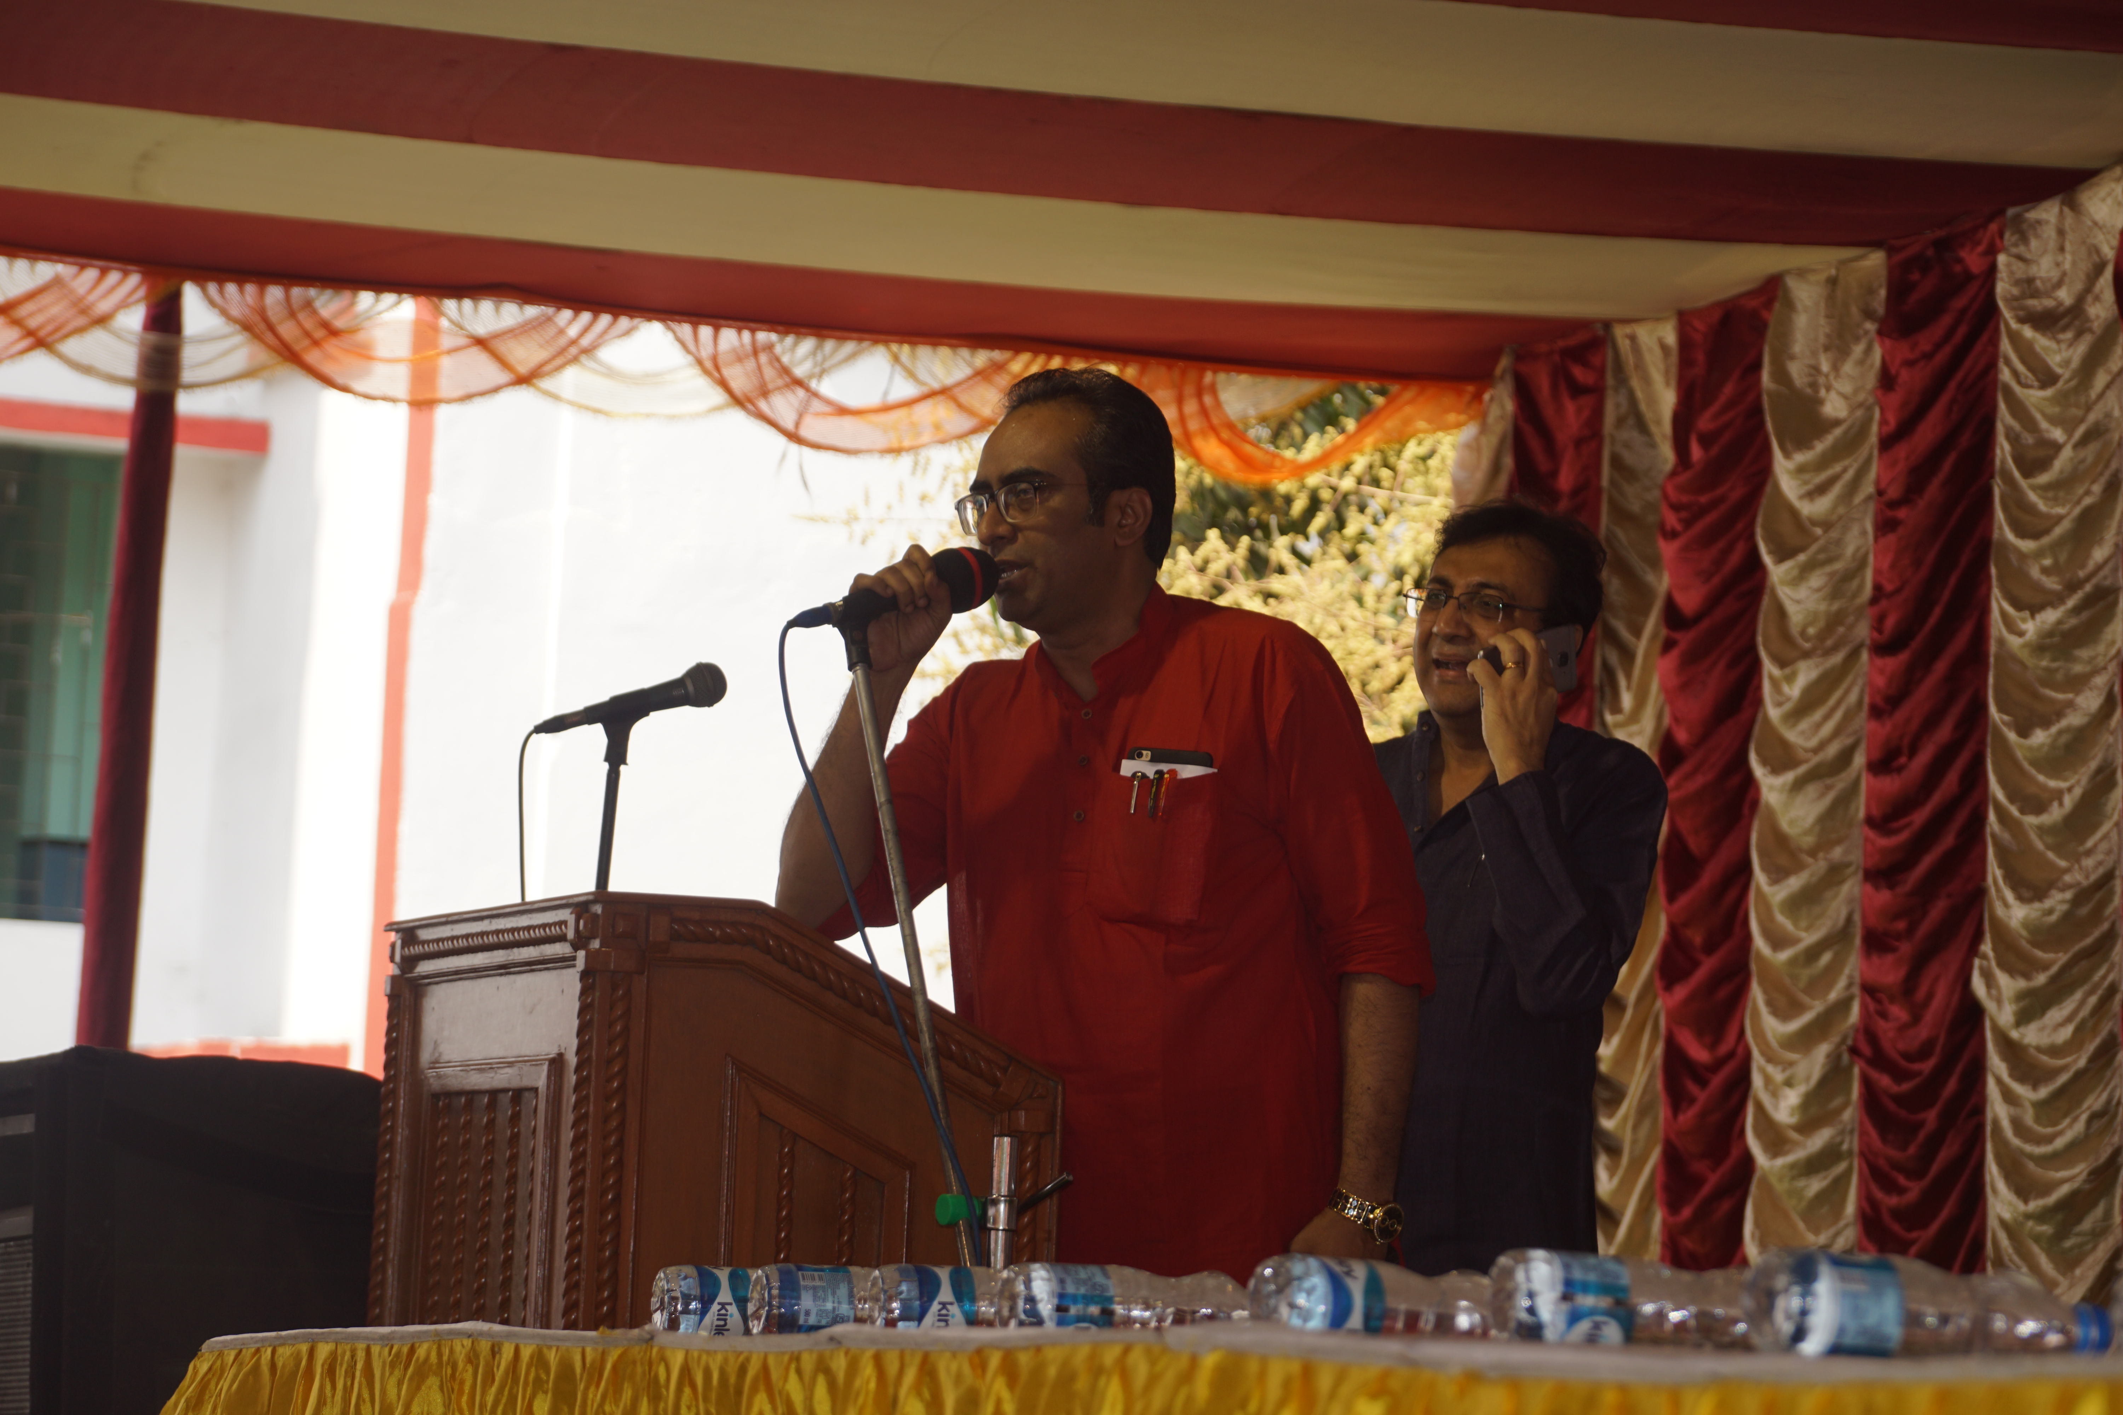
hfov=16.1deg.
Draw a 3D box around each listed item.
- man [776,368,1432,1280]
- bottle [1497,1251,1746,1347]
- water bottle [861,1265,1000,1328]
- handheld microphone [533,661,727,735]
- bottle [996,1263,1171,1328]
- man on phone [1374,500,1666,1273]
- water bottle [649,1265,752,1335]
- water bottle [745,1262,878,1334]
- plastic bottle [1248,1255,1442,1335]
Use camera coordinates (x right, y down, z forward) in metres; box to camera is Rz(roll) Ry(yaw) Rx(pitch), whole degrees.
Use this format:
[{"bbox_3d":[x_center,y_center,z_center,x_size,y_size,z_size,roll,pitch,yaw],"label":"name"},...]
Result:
[{"bbox_3d":[0.030,0.526,7.126,0.580,1.710,0.430,-1,-6,32],"label":"man"},{"bbox_3d":[0.403,0.403,5.067,0.222,0.064,0.064,4,-5,-20],"label":"bottle"},{"bbox_3d":[-0.053,0.518,6.480,0.222,0.064,0.064,4,-5,-20],"label":"water bottle"},{"bbox_3d":[-0.440,-0.004,7.650,0.205,0.048,0.048,-14,0,-18],"label":"handheld microphone"},{"bbox_3d":[0.062,0.496,6.203,0.222,0.064,0.064,4,-5,-20],"label":"bottle"},{"bbox_3d":[0.425,0.622,8.076,0.540,1.700,0.380,-1,-6,28],"label":"man on phone"},{"bbox_3d":[-0.264,0.553,6.942,0.222,0.064,0.064,4,-5,-18],"label":"water bottle"},{"bbox_3d":[-0.163,0.535,6.703,0.222,0.064,0.064,4,-5,-19],"label":"water bottle"},{"bbox_3d":[0.258,0.454,5.718,0.222,0.064,0.064,4,-5,-22],"label":"plastic bottle"}]

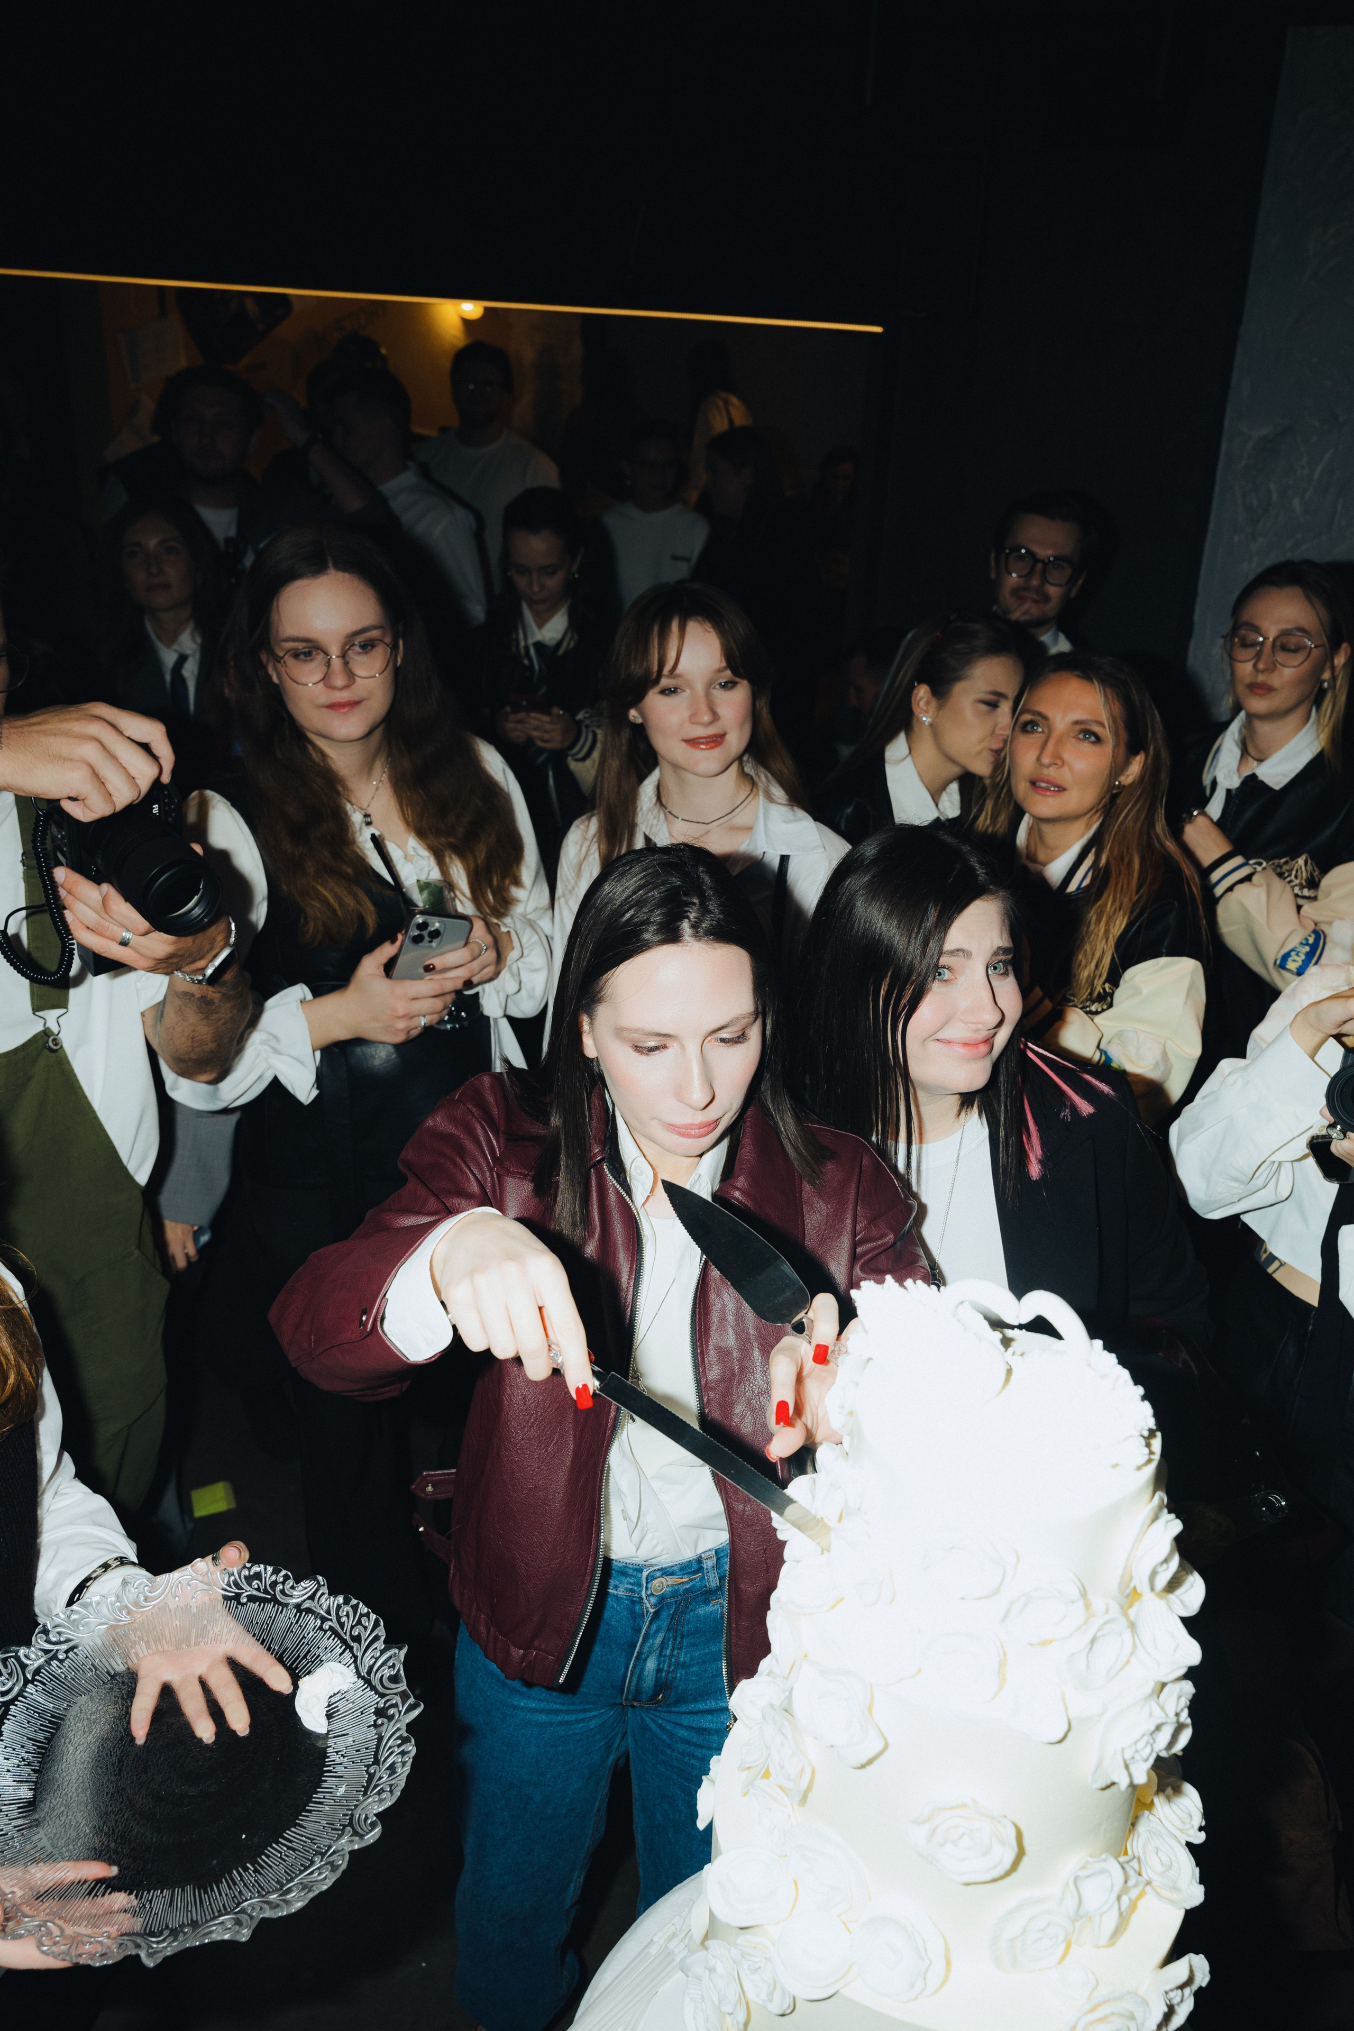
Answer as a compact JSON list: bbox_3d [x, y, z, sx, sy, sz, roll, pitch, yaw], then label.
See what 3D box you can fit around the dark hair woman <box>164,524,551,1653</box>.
[{"bbox_3d":[-0.401,0.279,2.171,0.470,1.680,0.370,-4,23,-19],"label":"dark hair woman"}]

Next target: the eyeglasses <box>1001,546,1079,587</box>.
[{"bbox_3d":[0.669,-0.827,3.110,0.142,0.052,0.140,14,17,8],"label":"eyeglasses"}]

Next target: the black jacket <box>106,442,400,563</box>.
[{"bbox_3d":[-0.924,-0.876,3.759,0.620,0.700,0.340,-2,22,-13],"label":"black jacket"}]

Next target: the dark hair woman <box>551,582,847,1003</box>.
[{"bbox_3d":[0.007,0.234,2.381,0.430,1.650,0.290,-1,22,-9],"label":"dark hair woman"}]

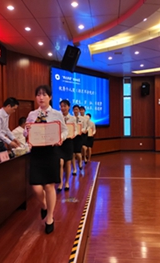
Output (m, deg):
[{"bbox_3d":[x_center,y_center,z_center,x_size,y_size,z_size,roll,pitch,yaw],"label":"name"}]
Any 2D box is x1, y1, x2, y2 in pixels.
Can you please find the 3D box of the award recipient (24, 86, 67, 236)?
[{"bbox_3d":[-0.377,0.292,3.210,0.490,1.650,0.500,0,2,3],"label":"award recipient"}]

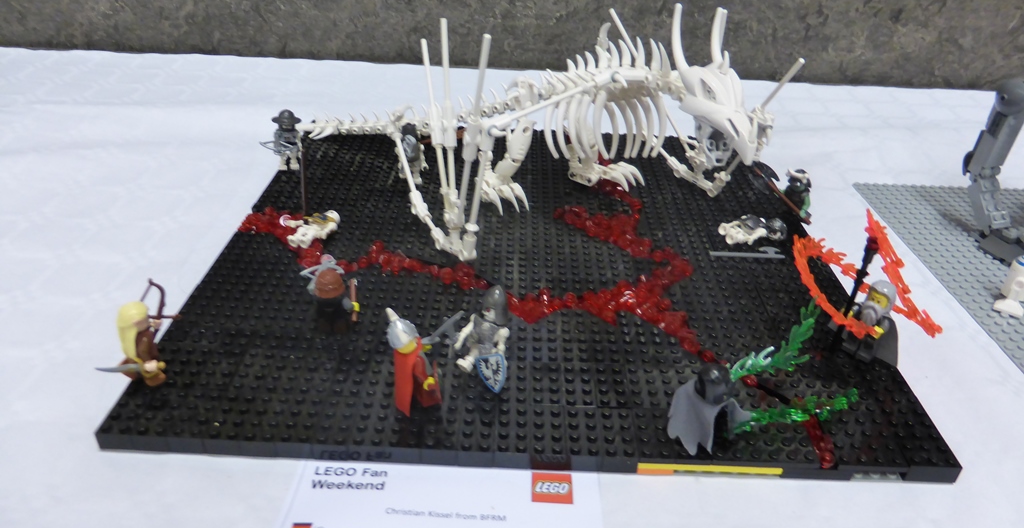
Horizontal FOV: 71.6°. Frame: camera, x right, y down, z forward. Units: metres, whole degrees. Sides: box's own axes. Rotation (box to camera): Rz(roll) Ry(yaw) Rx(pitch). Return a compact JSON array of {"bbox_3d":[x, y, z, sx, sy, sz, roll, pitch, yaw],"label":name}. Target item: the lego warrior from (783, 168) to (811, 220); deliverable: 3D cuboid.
[{"bbox_3d":[0.193,-0.046,0.488,0.025,0.043,0.020,24,38,31],"label":"lego warrior"}]

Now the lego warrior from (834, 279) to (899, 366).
[{"bbox_3d":[0.186,0.027,0.368,0.021,0.046,0.029,-22,39,-32],"label":"lego warrior"}]

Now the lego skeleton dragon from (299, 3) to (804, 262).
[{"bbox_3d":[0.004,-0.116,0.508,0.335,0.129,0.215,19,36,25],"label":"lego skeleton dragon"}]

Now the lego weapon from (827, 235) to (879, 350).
[{"bbox_3d":[0.174,0.016,0.364,0.009,0.069,0.009,-22,39,-32],"label":"lego weapon"}]

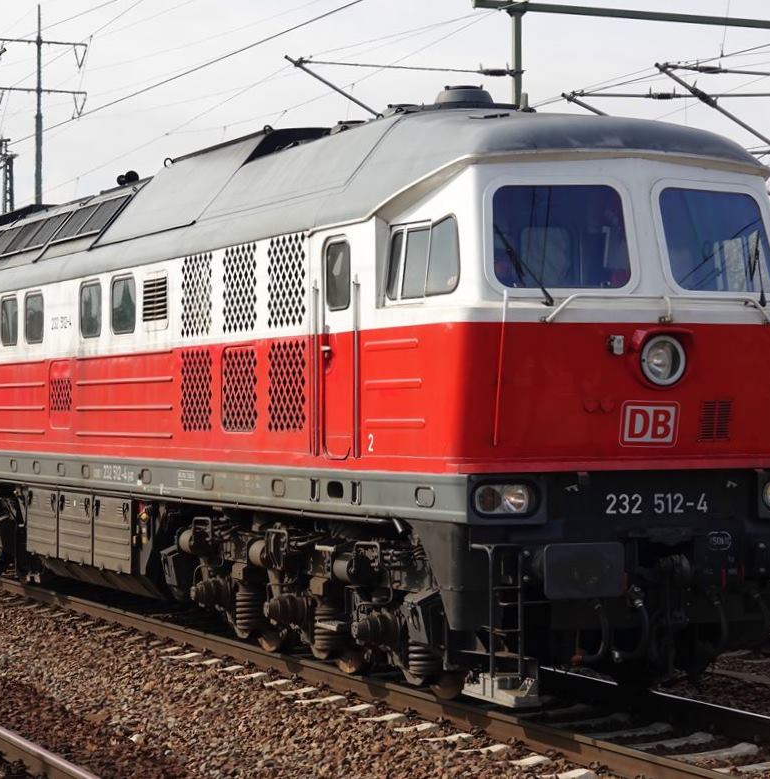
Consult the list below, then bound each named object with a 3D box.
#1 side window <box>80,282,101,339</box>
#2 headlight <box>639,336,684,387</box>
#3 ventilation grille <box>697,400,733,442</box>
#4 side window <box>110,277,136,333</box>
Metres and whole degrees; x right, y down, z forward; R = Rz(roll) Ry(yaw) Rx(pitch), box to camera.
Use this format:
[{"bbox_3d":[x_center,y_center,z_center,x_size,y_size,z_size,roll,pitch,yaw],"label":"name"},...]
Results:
[{"bbox_3d":[-2.838,-0.772,21.454,0.060,0.558,0.780,0,-1,-23],"label":"side window"},{"bbox_3d":[1.787,-0.186,14.406,0.335,0.330,0.160,0,-1,-23],"label":"headlight"},{"bbox_3d":[2.208,0.207,14.707,0.250,0.275,0.030,0,7,-23],"label":"ventilation grille"},{"bbox_3d":[-2.402,-0.781,20.444,0.060,0.557,0.800,0,-1,-23],"label":"side window"}]

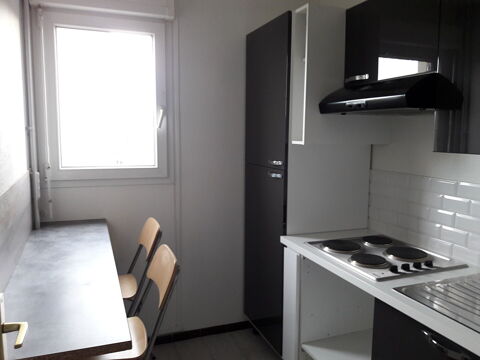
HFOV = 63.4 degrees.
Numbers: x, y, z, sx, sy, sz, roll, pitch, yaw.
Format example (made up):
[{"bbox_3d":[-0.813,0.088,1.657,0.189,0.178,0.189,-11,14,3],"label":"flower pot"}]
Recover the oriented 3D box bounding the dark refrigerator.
[{"bbox_3d":[0.427,0.081,2.646,0.590,2.125,0.615,-2,8,-21],"label":"dark refrigerator"}]

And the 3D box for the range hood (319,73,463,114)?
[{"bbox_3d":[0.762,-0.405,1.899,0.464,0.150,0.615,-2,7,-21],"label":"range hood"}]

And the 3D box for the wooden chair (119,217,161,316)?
[{"bbox_3d":[-0.690,0.740,2.234,0.480,0.970,0.420,-2,7,-21],"label":"wooden chair"}]

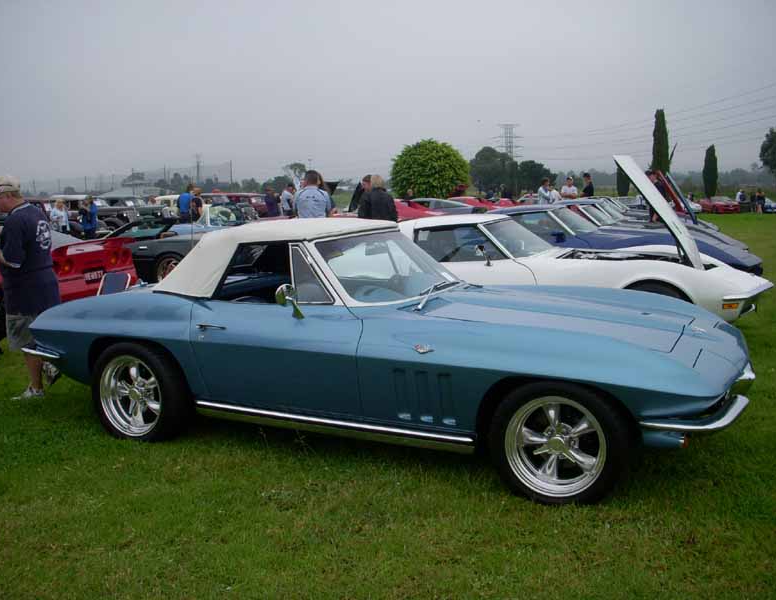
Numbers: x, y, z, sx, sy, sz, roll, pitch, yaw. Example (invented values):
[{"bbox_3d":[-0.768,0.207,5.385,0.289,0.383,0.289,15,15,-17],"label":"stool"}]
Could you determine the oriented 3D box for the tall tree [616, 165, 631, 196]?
[{"bbox_3d":[20.128,-9.950,75.233,1.150,3.700,1.150,0,7,0],"label":"tall tree"}]

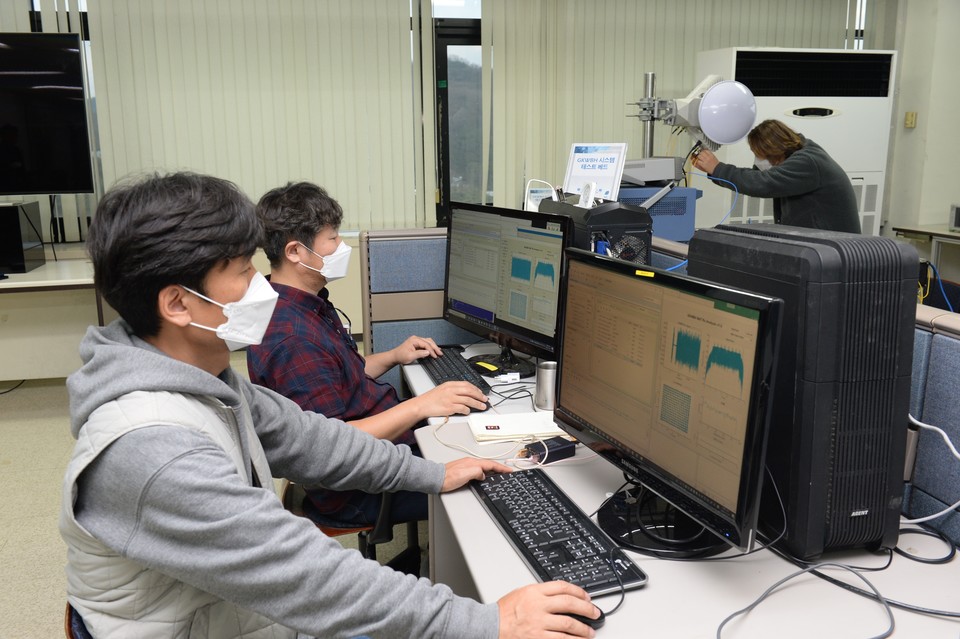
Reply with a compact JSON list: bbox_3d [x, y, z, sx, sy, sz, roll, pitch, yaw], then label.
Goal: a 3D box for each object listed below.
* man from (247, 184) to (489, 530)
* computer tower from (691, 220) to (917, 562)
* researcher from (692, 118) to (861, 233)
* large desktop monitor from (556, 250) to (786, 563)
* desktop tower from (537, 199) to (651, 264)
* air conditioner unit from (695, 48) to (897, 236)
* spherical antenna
[{"bbox_3d":[-0.282,0.292,2.190,0.650,1.273,0.540,-4,13,-18],"label":"man"},{"bbox_3d":[0.530,0.092,1.484,0.180,0.488,0.410,-4,13,-17],"label":"computer tower"},{"bbox_3d":[1.329,-0.179,3.922,0.760,1.440,0.520,1,12,7],"label":"researcher"},{"bbox_3d":[0.304,0.127,1.411,0.200,0.455,0.575,-5,13,-21],"label":"large desktop monitor"},{"bbox_3d":[0.354,-0.160,2.754,0.200,0.450,0.410,-4,13,-18],"label":"desktop tower"},{"bbox_3d":[1.869,-0.669,5.229,1.080,1.840,0.430,-4,13,-15],"label":"air conditioner unit"},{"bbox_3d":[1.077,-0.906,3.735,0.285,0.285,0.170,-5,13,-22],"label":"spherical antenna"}]

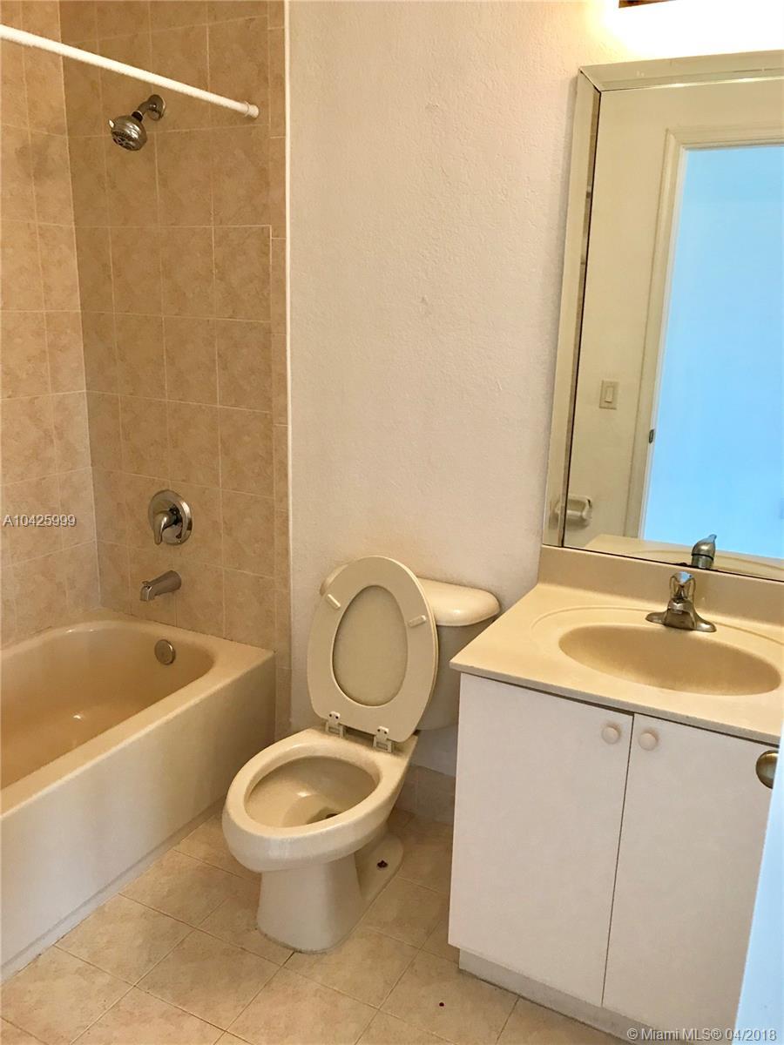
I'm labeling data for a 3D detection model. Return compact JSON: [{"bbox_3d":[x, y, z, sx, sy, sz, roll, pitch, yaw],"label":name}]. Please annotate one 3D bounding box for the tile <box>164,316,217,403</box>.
[{"bbox_3d":[-0.610,-0.494,2.579,0.198,0.255,0.010,9,17,26],"label":"tile"}]

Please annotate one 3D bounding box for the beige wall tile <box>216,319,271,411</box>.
[{"bbox_3d":[-0.431,-0.463,2.485,0.201,0.257,0.010,9,17,26],"label":"beige wall tile"}]

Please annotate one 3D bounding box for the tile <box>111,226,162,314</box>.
[{"bbox_3d":[-0.781,-0.772,2.600,0.198,0.255,0.010,9,17,26],"label":"tile"}]

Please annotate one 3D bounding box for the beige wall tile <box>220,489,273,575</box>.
[{"bbox_3d":[-0.442,0.034,2.610,0.198,0.254,0.012,10,18,26],"label":"beige wall tile"}]

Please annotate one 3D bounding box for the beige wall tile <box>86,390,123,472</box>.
[{"bbox_3d":[-0.956,-0.299,2.824,0.147,0.258,0.010,9,17,26],"label":"beige wall tile"}]

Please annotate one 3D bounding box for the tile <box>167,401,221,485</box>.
[{"bbox_3d":[-0.617,-0.245,2.648,0.198,0.255,0.010,9,17,26],"label":"tile"}]

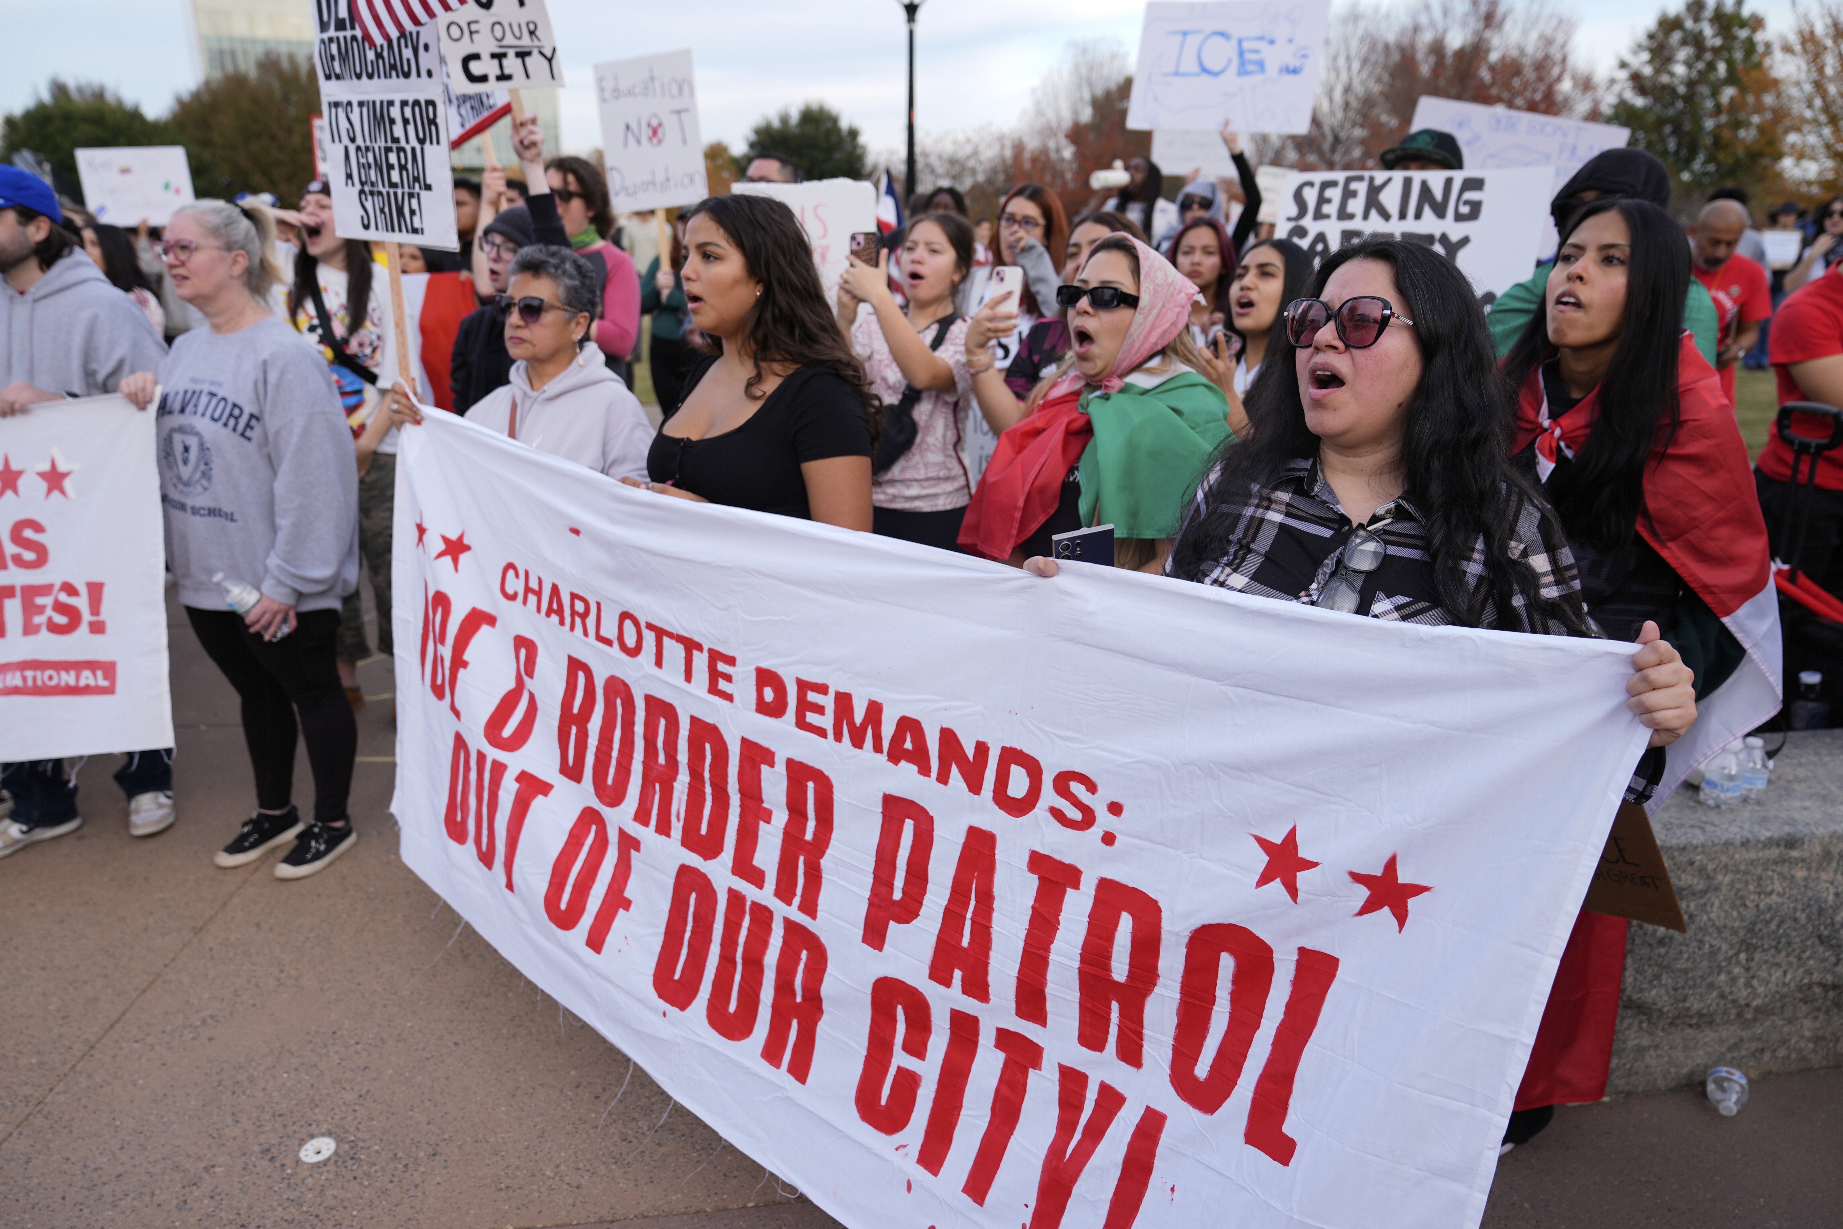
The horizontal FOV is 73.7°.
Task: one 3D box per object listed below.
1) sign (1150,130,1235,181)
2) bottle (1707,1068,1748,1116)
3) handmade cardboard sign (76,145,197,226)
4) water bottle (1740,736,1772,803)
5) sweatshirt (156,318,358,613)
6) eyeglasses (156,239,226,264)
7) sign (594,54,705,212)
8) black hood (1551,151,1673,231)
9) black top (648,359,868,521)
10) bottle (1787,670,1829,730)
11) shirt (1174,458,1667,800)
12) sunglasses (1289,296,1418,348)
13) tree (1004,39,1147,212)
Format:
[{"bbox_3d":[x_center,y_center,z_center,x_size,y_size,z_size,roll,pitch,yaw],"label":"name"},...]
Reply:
[{"bbox_3d":[1.707,-2.878,7.486,0.640,0.500,0.020,0,17,0],"label":"sign"},{"bbox_3d":[1.542,0.900,2.334,0.066,0.066,0.150,14,23,36],"label":"bottle"},{"bbox_3d":[-5.453,-2.963,8.512,0.680,0.530,0.020,-3,17,-10],"label":"handmade cardboard sign"},{"bbox_3d":[1.653,0.310,2.453,0.060,0.127,0.060,0,17,0],"label":"water bottle"},{"bbox_3d":[-1.591,-0.357,2.930,0.560,0.700,0.440,12,22,31],"label":"sweatshirt"},{"bbox_3d":[-1.774,-0.883,2.994,0.140,0.050,0.145,6,18,19],"label":"eyeglasses"},{"bbox_3d":[-1.334,-2.384,6.071,0.550,0.720,0.020,2,17,15],"label":"sign"},{"bbox_3d":[1.545,-0.909,2.750,0.270,0.280,0.230,-2,18,-7],"label":"black hood"},{"bbox_3d":[-0.289,-0.229,2.313,0.410,0.500,0.290,15,22,40],"label":"black top"},{"bbox_3d":[1.919,0.206,2.660,0.069,0.180,0.069,-4,18,1],"label":"bottle"},{"bbox_3d":[0.540,0.095,1.595,0.600,0.600,0.400,10,20,30],"label":"shirt"},{"bbox_3d":[0.530,-0.340,1.487,0.146,0.057,0.140,11,6,42],"label":"sunglasses"},{"bbox_3d":[6.959,-21.452,56.102,7.200,8.744,6.800,0,18,0],"label":"tree"}]

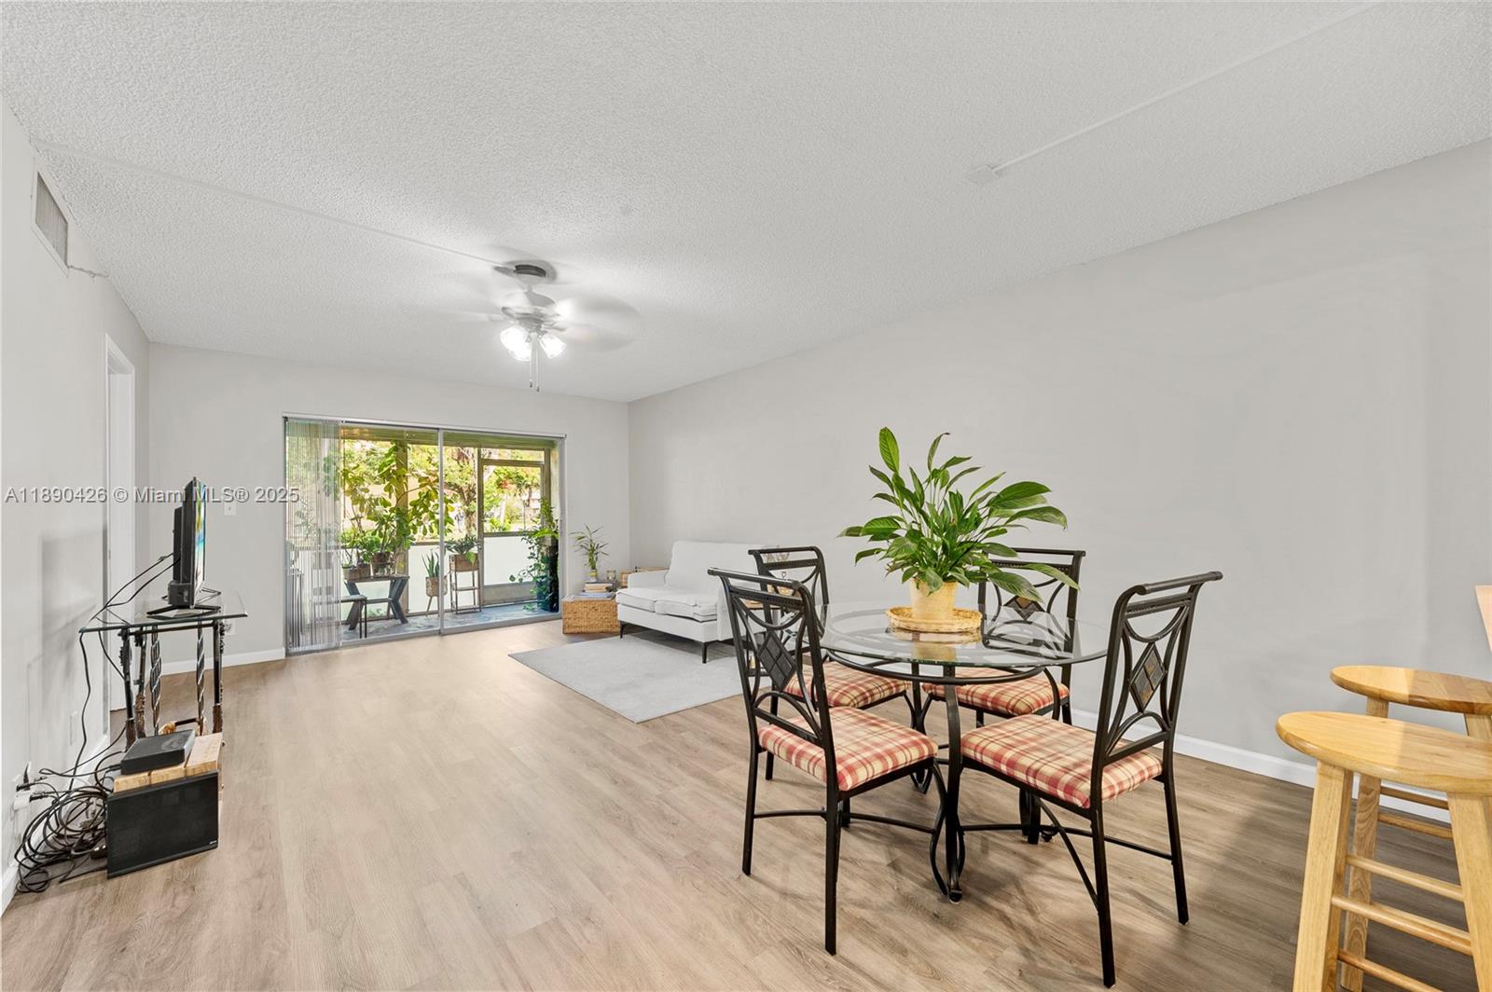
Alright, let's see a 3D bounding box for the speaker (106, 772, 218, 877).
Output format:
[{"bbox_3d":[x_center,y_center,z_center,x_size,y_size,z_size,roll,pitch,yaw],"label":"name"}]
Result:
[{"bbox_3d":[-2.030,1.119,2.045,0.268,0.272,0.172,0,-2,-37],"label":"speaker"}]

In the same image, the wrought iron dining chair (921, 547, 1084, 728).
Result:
[{"bbox_3d":[1.055,0.716,2.383,0.585,0.988,0.464,0,-2,-37],"label":"wrought iron dining chair"}]

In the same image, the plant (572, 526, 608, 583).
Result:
[{"bbox_3d":[-1.558,0.581,5.783,0.360,0.550,0.330,-1,-1,-4],"label":"plant"}]

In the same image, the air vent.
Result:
[{"bbox_3d":[-2.623,-1.032,2.193,0.030,0.202,0.464,0,-2,-40],"label":"air vent"}]

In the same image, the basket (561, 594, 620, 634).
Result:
[{"bbox_3d":[-1.501,1.179,5.828,0.566,0.318,0.391,-1,-1,-2],"label":"basket"}]

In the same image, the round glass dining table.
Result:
[{"bbox_3d":[0.685,0.833,2.063,1.049,0.751,1.049,0,-2,-40],"label":"round glass dining table"}]

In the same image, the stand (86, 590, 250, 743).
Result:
[{"bbox_3d":[-3.183,0.970,3.262,0.569,0.685,1.327,0,-2,-41],"label":"stand"}]

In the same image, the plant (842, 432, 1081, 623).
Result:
[{"bbox_3d":[0.759,0.122,2.148,0.770,0.670,0.660,-1,-1,19],"label":"plant"}]

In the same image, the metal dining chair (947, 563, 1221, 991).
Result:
[{"bbox_3d":[0.954,0.700,1.669,0.464,0.988,0.585,0,-2,-31],"label":"metal dining chair"}]

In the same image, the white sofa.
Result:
[{"bbox_3d":[-0.491,0.870,5.184,0.752,0.871,1.386,0,-2,-41],"label":"white sofa"}]

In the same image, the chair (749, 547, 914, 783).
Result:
[{"bbox_3d":[0.347,0.736,2.513,0.462,0.995,0.581,0,-2,-36],"label":"chair"}]

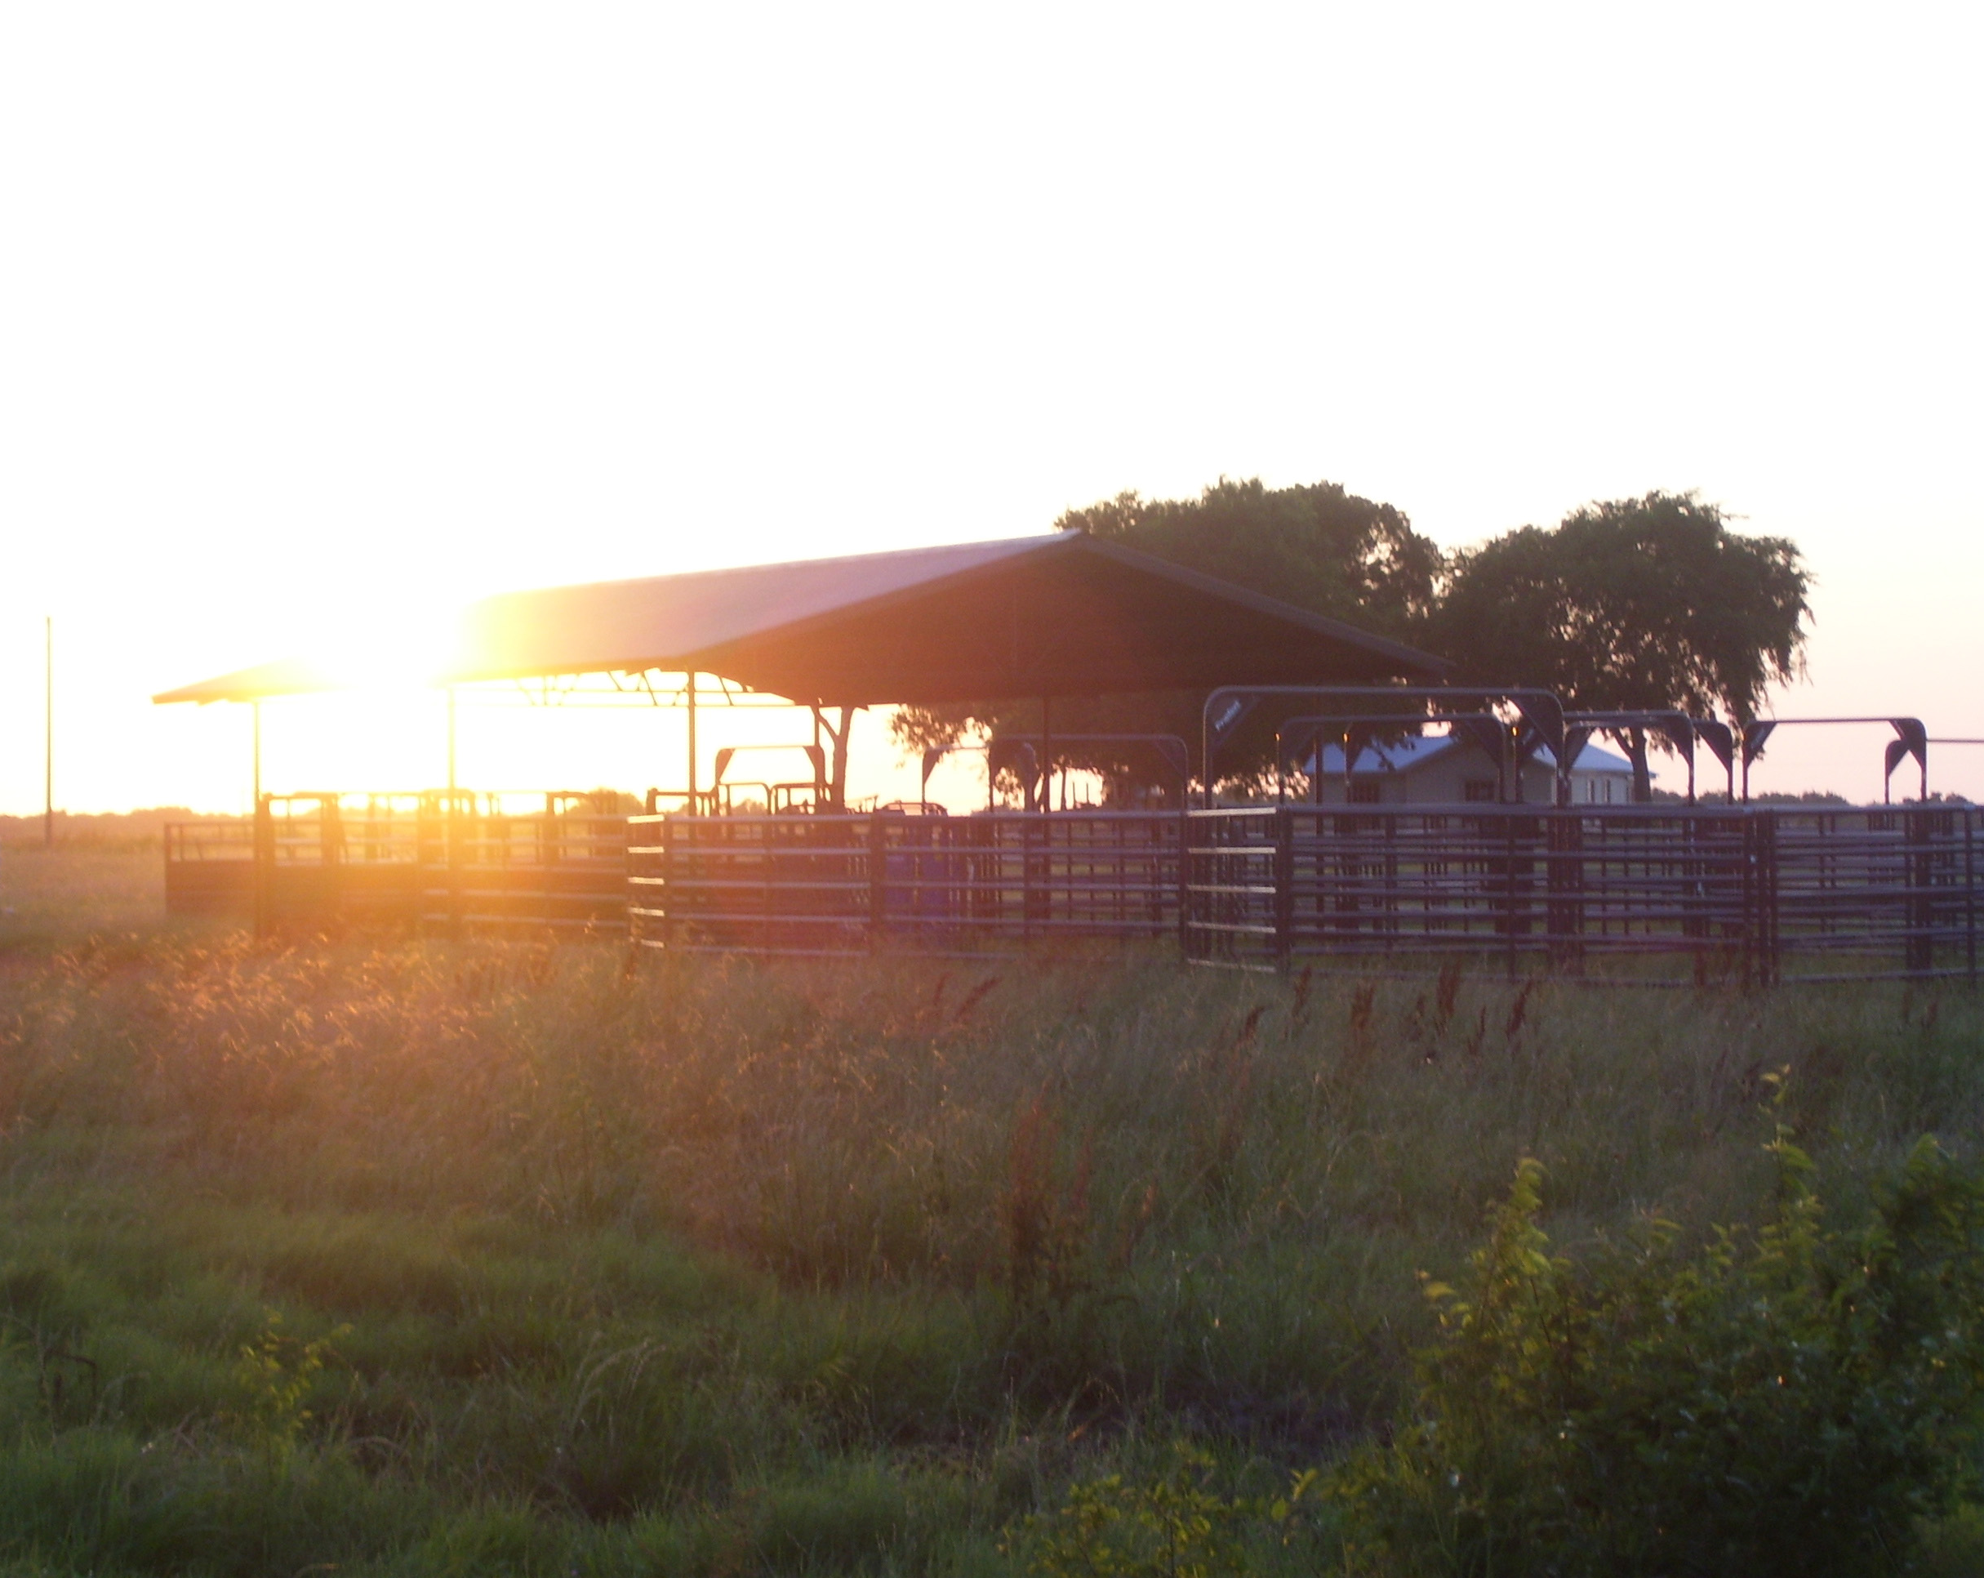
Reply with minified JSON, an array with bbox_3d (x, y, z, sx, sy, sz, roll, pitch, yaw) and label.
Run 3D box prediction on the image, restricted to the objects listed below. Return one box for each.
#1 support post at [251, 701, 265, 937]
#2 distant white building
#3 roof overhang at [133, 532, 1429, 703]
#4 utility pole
[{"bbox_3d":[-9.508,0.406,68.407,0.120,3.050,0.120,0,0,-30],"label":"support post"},{"bbox_3d":[20.015,-0.164,218.123,10.400,4.400,13.500,-1,0,20],"label":"distant white building"},{"bbox_3d":[-2.892,-1.970,65.020,9.830,1.553,15.581,0,0,-30],"label":"roof overhang"},{"bbox_3d":[-38.362,-2.239,215.000,0.250,9.490,0.250,-1,0,0],"label":"utility pole"}]

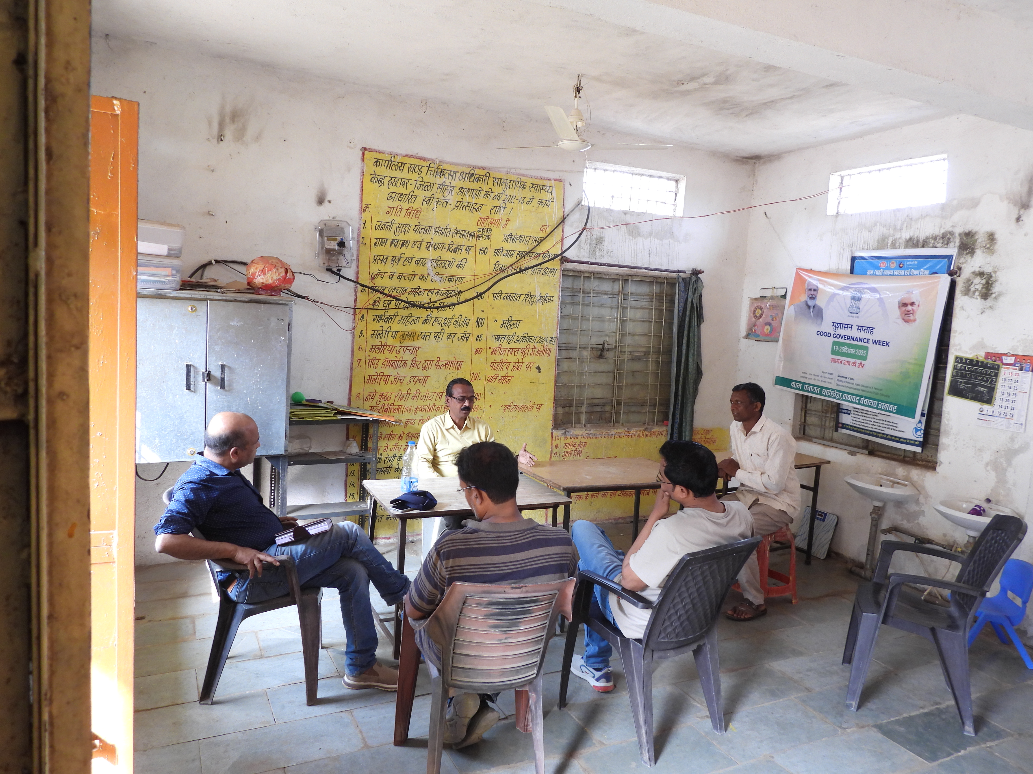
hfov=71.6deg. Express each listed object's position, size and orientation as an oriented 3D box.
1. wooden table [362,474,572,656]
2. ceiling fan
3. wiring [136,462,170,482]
[{"bbox_3d":[-0.290,0.909,3.809,0.961,0.717,0.698,1,6,-26],"label":"wooden table"},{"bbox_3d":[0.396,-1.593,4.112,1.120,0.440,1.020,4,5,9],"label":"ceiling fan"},{"bbox_3d":[-2.244,0.520,4.420,0.210,0.130,0.050,1,6,-26],"label":"wiring"}]

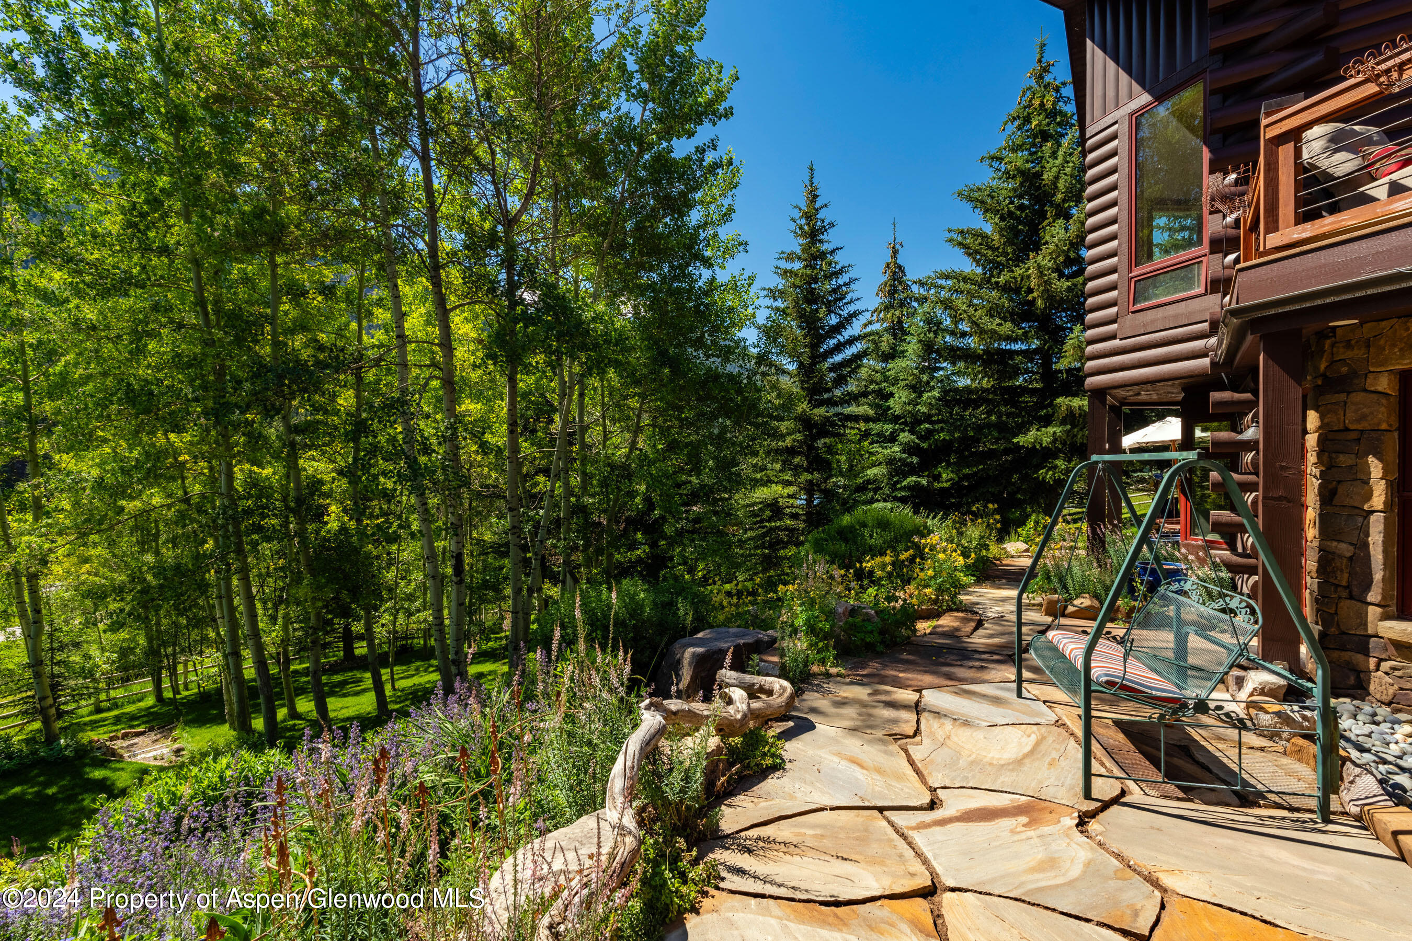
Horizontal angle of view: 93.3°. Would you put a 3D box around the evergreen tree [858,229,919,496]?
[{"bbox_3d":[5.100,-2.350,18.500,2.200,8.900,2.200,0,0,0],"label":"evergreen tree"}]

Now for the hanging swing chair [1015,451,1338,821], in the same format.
[{"bbox_3d":[2.540,0.766,3.910,1.040,1.720,1.530,0,0,13],"label":"hanging swing chair"}]

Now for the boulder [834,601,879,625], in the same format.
[{"bbox_3d":[1.470,1.420,6.500,0.450,0.310,0.370,0,0,0],"label":"boulder"}]

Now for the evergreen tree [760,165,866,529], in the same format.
[{"bbox_3d":[2.380,-2.400,15.000,2.600,9.000,2.600,0,0,0],"label":"evergreen tree"}]

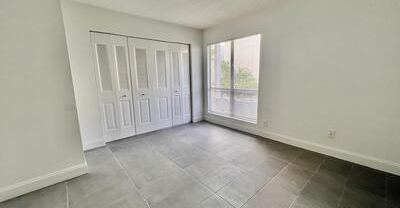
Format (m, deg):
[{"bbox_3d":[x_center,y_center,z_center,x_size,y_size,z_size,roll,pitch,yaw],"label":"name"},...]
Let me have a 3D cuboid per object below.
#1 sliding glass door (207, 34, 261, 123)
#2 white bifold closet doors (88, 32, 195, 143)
[{"bbox_3d":[0.719,-0.535,3.518,0.100,1.776,1.425,-10,13,-41],"label":"sliding glass door"},{"bbox_3d":[-1.033,-0.330,3.298,2.002,2.027,0.110,-9,13,-38],"label":"white bifold closet doors"}]

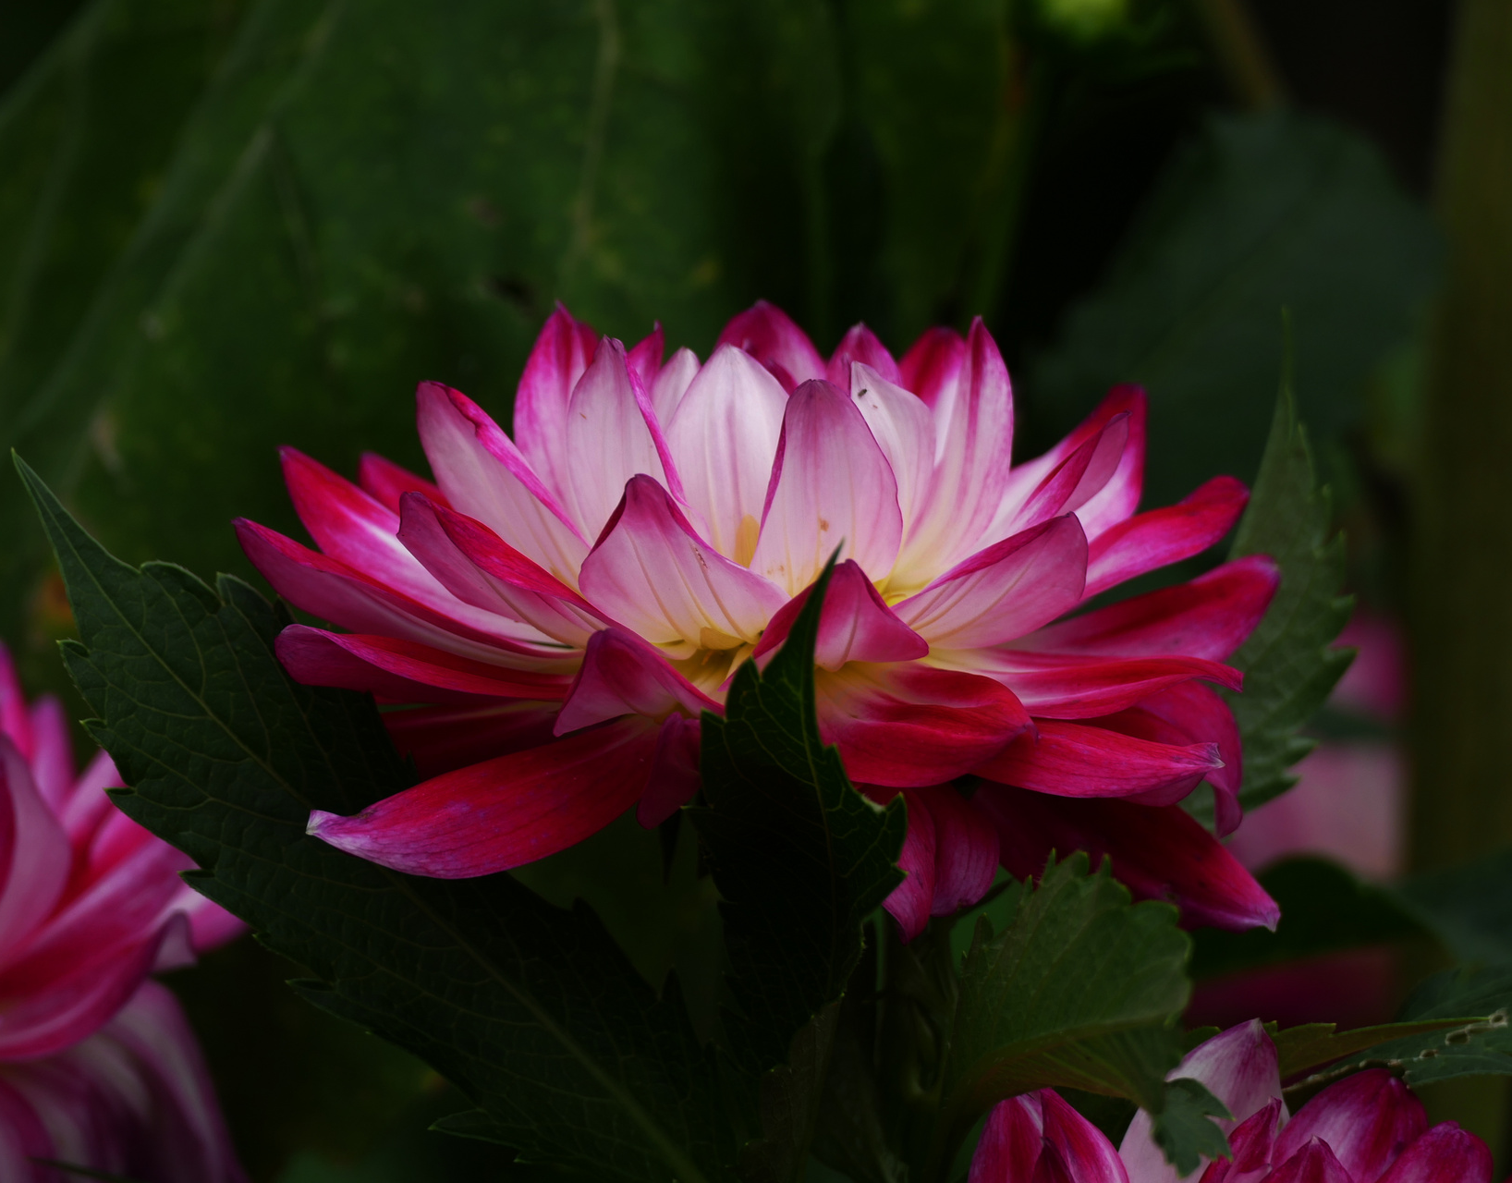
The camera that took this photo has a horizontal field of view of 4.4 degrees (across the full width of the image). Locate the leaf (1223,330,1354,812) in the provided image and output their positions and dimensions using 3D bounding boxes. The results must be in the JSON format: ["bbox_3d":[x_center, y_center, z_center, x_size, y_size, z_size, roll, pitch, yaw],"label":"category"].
[{"bbox_3d":[0.057,0.000,2.240,0.030,0.060,0.026,0,10,0],"label":"leaf"}]

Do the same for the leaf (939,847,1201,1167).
[{"bbox_3d":[0.034,0.046,2.170,0.031,0.034,0.032,-3,10,-17],"label":"leaf"}]

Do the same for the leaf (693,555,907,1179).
[{"bbox_3d":[0.005,0.030,2.155,0.027,0.070,0.030,2,10,14],"label":"leaf"}]

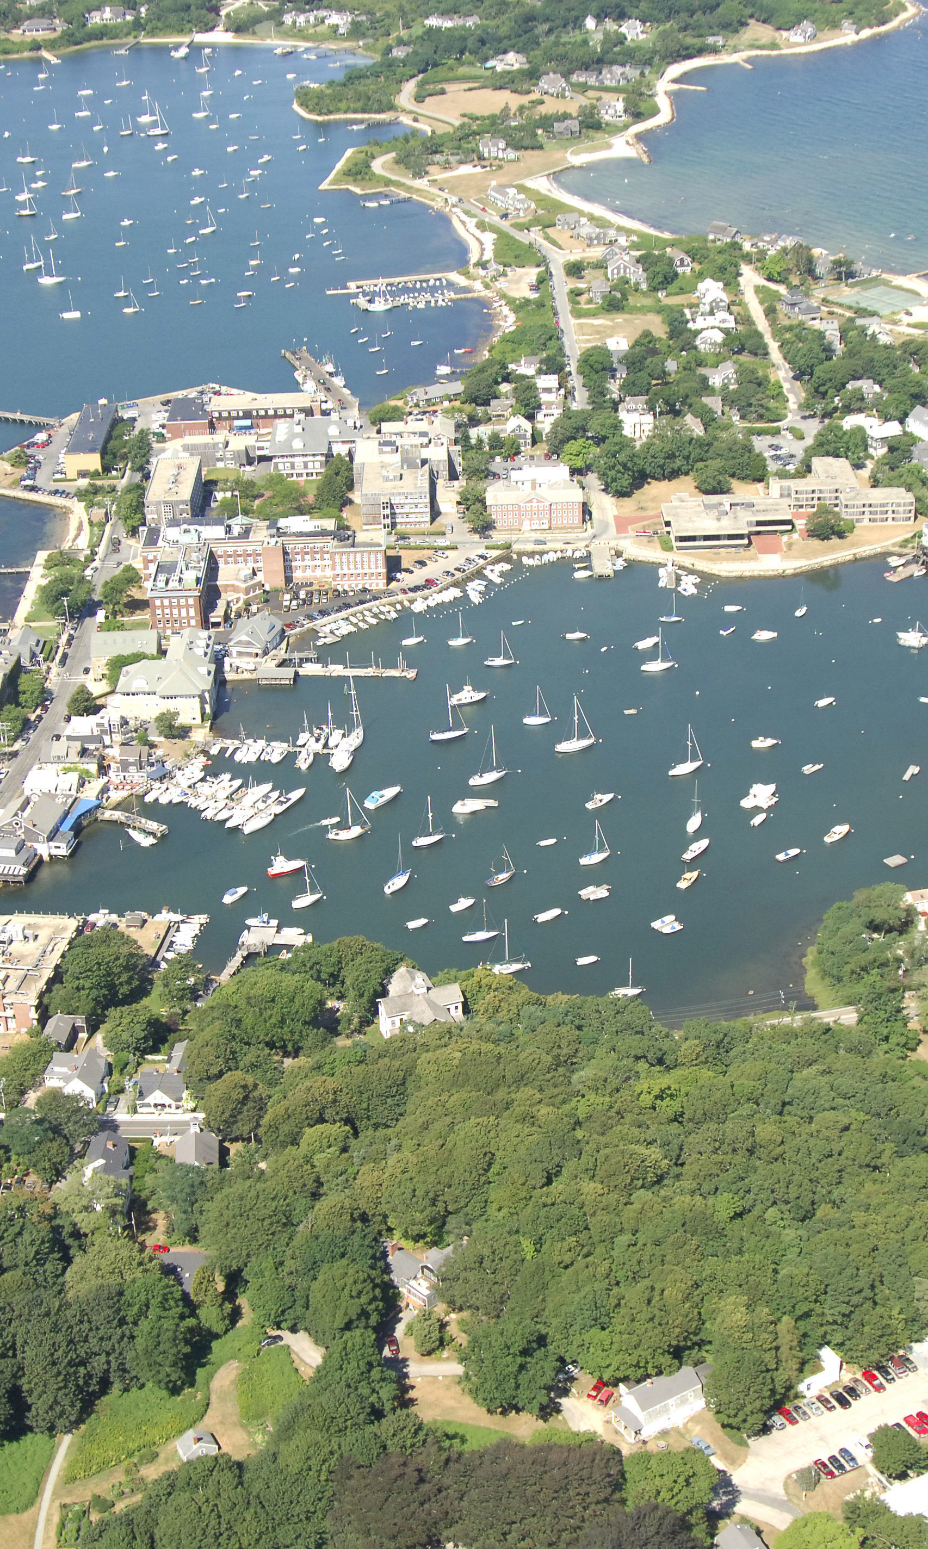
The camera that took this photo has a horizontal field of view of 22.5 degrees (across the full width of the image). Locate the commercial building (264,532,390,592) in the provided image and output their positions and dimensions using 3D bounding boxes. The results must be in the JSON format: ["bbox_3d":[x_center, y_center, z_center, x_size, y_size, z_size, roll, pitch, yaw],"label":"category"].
[{"bbox_3d":[-49.540,-77.090,835.930,43.550,16.500,18.000,-2,28,1],"label":"commercial building"}]

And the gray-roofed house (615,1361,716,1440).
[{"bbox_3d":[38.060,120.880,453.830,18.000,8.300,8.800,-16,31,-24],"label":"gray-roofed house"}]

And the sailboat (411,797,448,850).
[{"bbox_3d":[-10.200,13.330,669.790,10.320,15.000,3.330,-13,30,-18],"label":"sailboat"}]

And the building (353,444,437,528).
[{"bbox_3d":[-26.790,-113.690,908.380,29.500,13.800,58.000,-2,27,2],"label":"building"}]

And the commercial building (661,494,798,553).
[{"bbox_3d":[100.800,-96.640,888.550,49.670,8.000,37.970,1,27,6],"label":"commercial building"}]

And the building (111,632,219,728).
[{"bbox_3d":[-97.100,-33.460,769.050,27.690,17.110,49.130,-2,27,1],"label":"building"}]

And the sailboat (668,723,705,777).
[{"bbox_3d":[67.080,-7.490,701.590,12.210,15.300,3.810,-16,31,-23],"label":"sailboat"}]

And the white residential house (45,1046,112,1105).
[{"bbox_3d":[-93.620,72.720,559.560,13.160,7.930,12.990,1,27,7],"label":"white residential house"}]

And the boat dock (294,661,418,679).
[{"bbox_3d":[-36.070,-34.590,772.550,41.570,4.200,5.500,1,28,6],"label":"boat dock"}]

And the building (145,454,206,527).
[{"bbox_3d":[-116.210,-113.930,939.250,17.750,10.620,50.760,-3,27,0],"label":"building"}]

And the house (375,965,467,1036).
[{"bbox_3d":[-10.750,56.430,576.690,20.000,10.200,18.800,-11,29,-15],"label":"house"}]

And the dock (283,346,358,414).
[{"bbox_3d":[-66.970,-183.830,1089.150,10.260,4.000,95.610,-10,28,-15],"label":"dock"}]

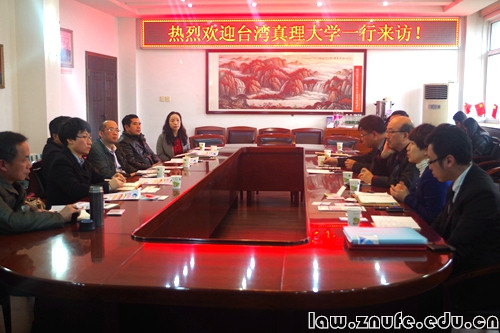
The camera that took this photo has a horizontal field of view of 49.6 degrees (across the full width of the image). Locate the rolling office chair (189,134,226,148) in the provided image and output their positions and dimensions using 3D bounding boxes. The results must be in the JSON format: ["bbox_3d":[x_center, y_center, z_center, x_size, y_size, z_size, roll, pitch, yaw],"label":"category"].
[{"bbox_3d":[-0.649,-0.011,7.878,0.570,0.900,0.600,1,7,6],"label":"rolling office chair"}]

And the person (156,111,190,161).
[{"bbox_3d":[-0.869,-0.053,6.700,0.500,1.241,0.720,-4,9,-31],"label":"person"}]

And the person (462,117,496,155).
[{"bbox_3d":[2.842,-0.035,7.001,0.780,1.194,0.500,2,8,13],"label":"person"}]

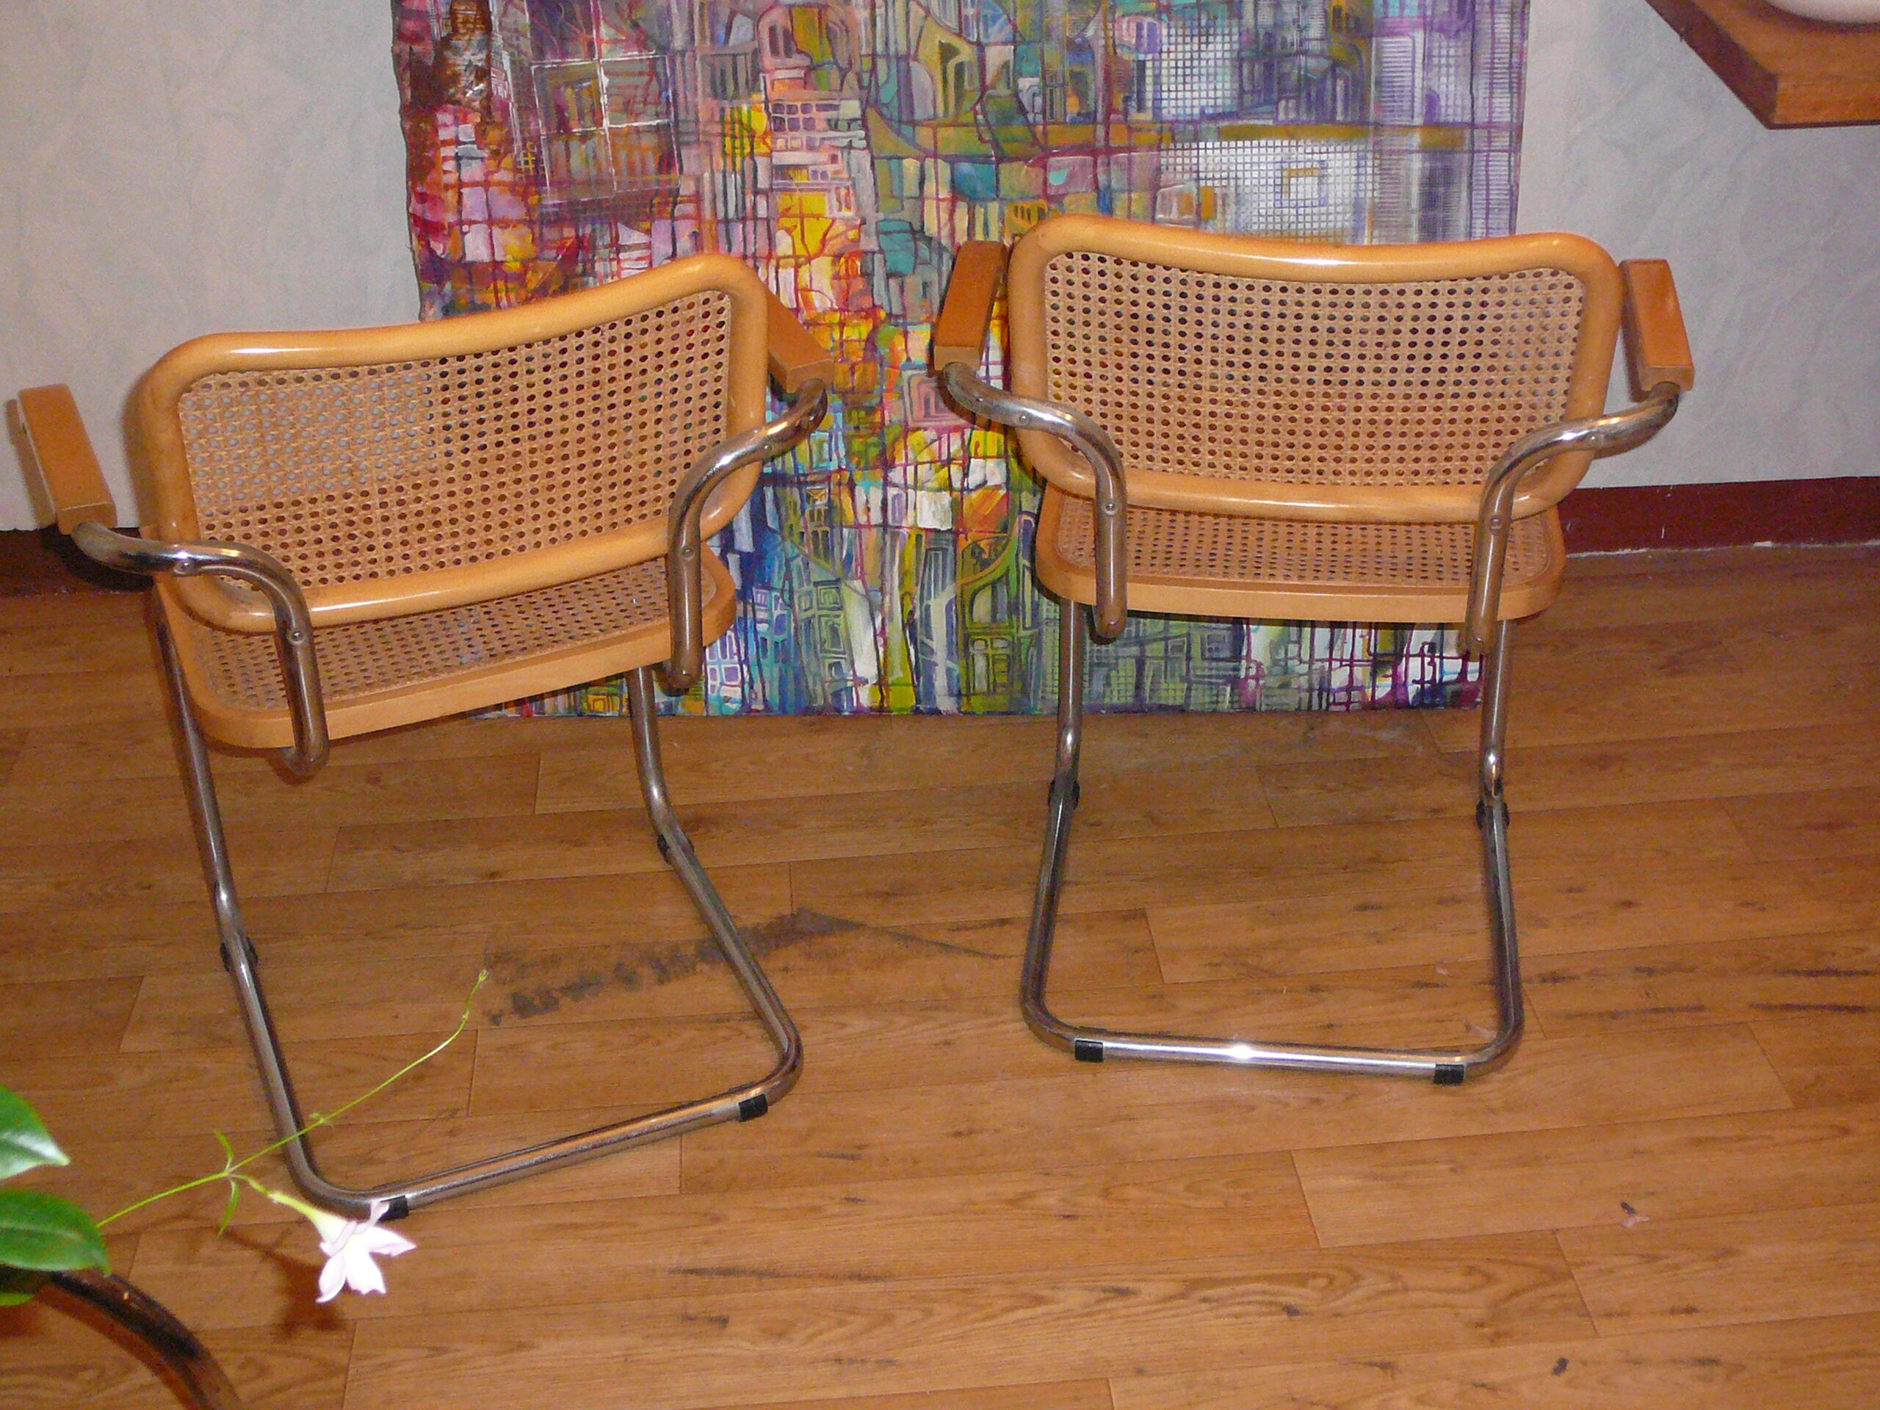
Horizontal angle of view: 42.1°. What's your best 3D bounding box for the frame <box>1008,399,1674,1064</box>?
[{"bbox_3d":[0.326,-0.075,2.283,0.575,0.656,0.521,3,31,7],"label":"frame"}]

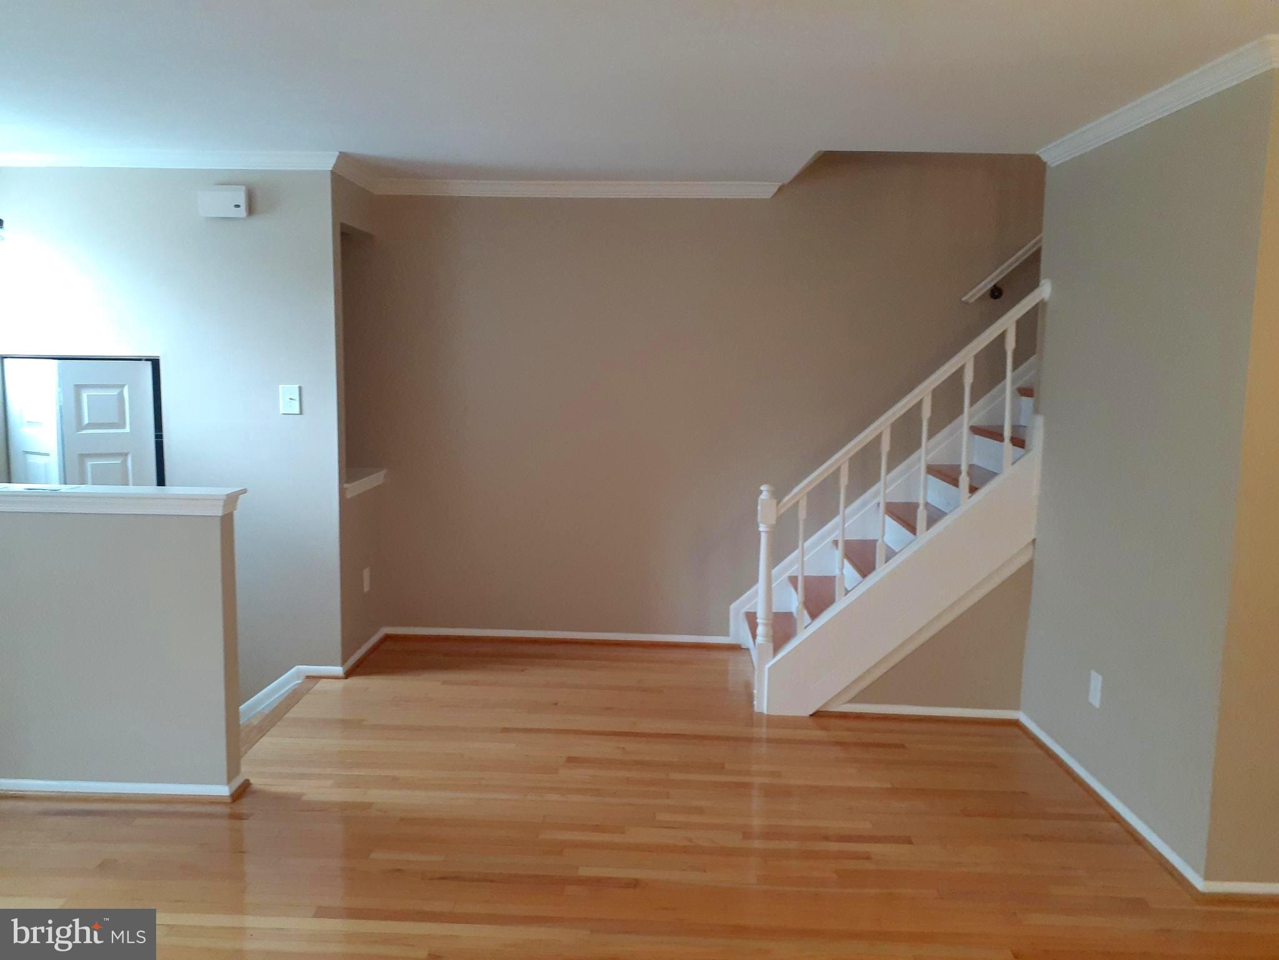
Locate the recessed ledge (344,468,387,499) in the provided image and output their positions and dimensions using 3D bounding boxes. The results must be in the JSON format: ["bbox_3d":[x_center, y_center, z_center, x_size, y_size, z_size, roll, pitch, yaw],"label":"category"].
[{"bbox_3d":[-1.435,0.018,4.982,0.153,0.064,0.561,1,7,1],"label":"recessed ledge"}]

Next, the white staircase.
[{"bbox_3d":[1.096,0.029,4.704,1.169,1.865,1.095,1,7,1],"label":"white staircase"}]

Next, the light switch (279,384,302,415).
[{"bbox_3d":[-1.600,-0.366,4.559,0.083,0.125,0.015,1,7,1],"label":"light switch"}]

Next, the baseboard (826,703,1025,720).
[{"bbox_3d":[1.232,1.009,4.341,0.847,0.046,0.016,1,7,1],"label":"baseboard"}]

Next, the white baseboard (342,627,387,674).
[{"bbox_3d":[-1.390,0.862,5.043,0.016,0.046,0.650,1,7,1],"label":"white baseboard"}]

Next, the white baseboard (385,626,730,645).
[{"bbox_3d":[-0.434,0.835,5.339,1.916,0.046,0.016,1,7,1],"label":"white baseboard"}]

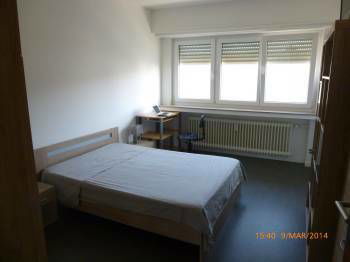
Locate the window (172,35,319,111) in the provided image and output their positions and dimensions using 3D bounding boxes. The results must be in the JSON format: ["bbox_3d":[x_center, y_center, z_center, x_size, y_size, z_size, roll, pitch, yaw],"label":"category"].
[{"bbox_3d":[1.169,-1.103,4.825,2.634,1.325,0.089,5,13,22],"label":"window"}]

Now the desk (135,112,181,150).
[{"bbox_3d":[-0.312,0.085,4.814,0.577,0.821,0.740,6,13,24],"label":"desk"}]

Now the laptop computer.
[{"bbox_3d":[-0.213,-0.347,4.512,0.289,0.148,0.296,6,13,24],"label":"laptop computer"}]

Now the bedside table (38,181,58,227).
[{"bbox_3d":[-1.489,0.775,2.527,0.385,0.392,0.392,6,13,24],"label":"bedside table"}]

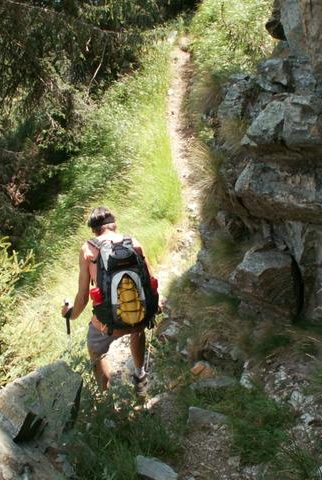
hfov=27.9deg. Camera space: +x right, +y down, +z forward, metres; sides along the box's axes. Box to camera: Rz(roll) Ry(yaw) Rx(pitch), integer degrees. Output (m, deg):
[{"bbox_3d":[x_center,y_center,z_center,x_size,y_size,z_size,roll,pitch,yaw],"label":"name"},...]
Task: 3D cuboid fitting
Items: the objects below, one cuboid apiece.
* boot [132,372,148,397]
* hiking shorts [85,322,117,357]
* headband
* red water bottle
[{"bbox_3d":[-0.171,1.150,5.150,0.110,0.150,0.290,2,9,3],"label":"boot"},{"bbox_3d":[-0.346,0.675,4.620,0.380,0.380,0.280,-2,14,-1],"label":"hiking shorts"},{"bbox_3d":[-0.400,-0.133,4.420,0.165,0.075,0.190,-13,7,-18],"label":"headband"},{"bbox_3d":[-0.424,0.408,4.360,0.080,0.200,0.080,-8,13,2],"label":"red water bottle"}]

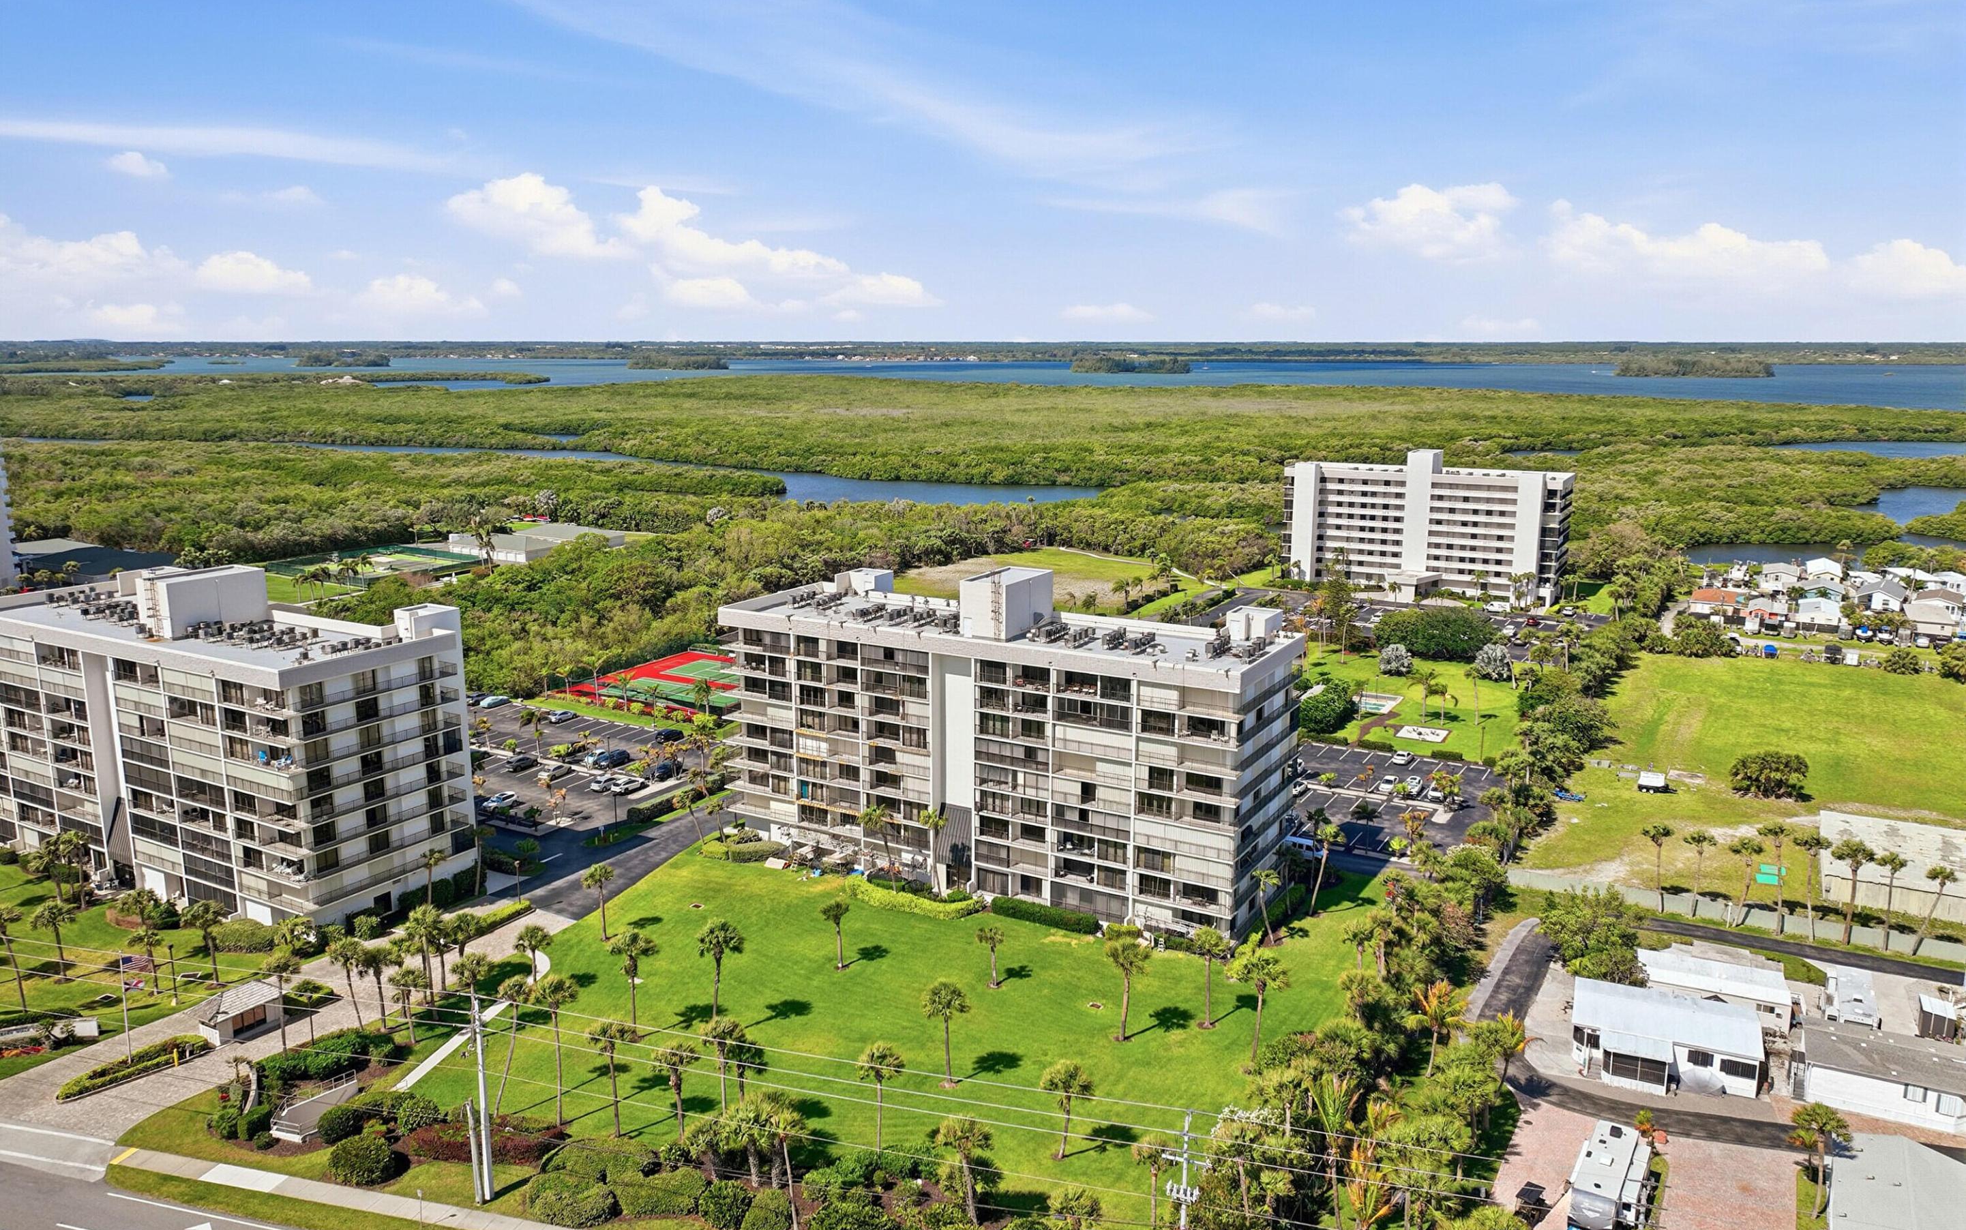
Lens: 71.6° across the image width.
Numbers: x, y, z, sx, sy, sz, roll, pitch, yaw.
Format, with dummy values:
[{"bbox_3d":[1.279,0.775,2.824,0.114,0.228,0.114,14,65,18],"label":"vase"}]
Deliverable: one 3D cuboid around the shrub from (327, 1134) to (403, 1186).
[{"bbox_3d":[-41.509,36.561,91.380,4.000,2.400,3.900,2,12,10],"label":"shrub"}]

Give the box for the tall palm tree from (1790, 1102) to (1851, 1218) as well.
[{"bbox_3d":[51.583,33.965,84.433,3.144,7.792,3.144,0,12,0],"label":"tall palm tree"}]

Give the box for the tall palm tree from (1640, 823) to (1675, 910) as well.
[{"bbox_3d":[63.567,23.955,128.920,3.000,8.900,2.900,0,11,0],"label":"tall palm tree"}]

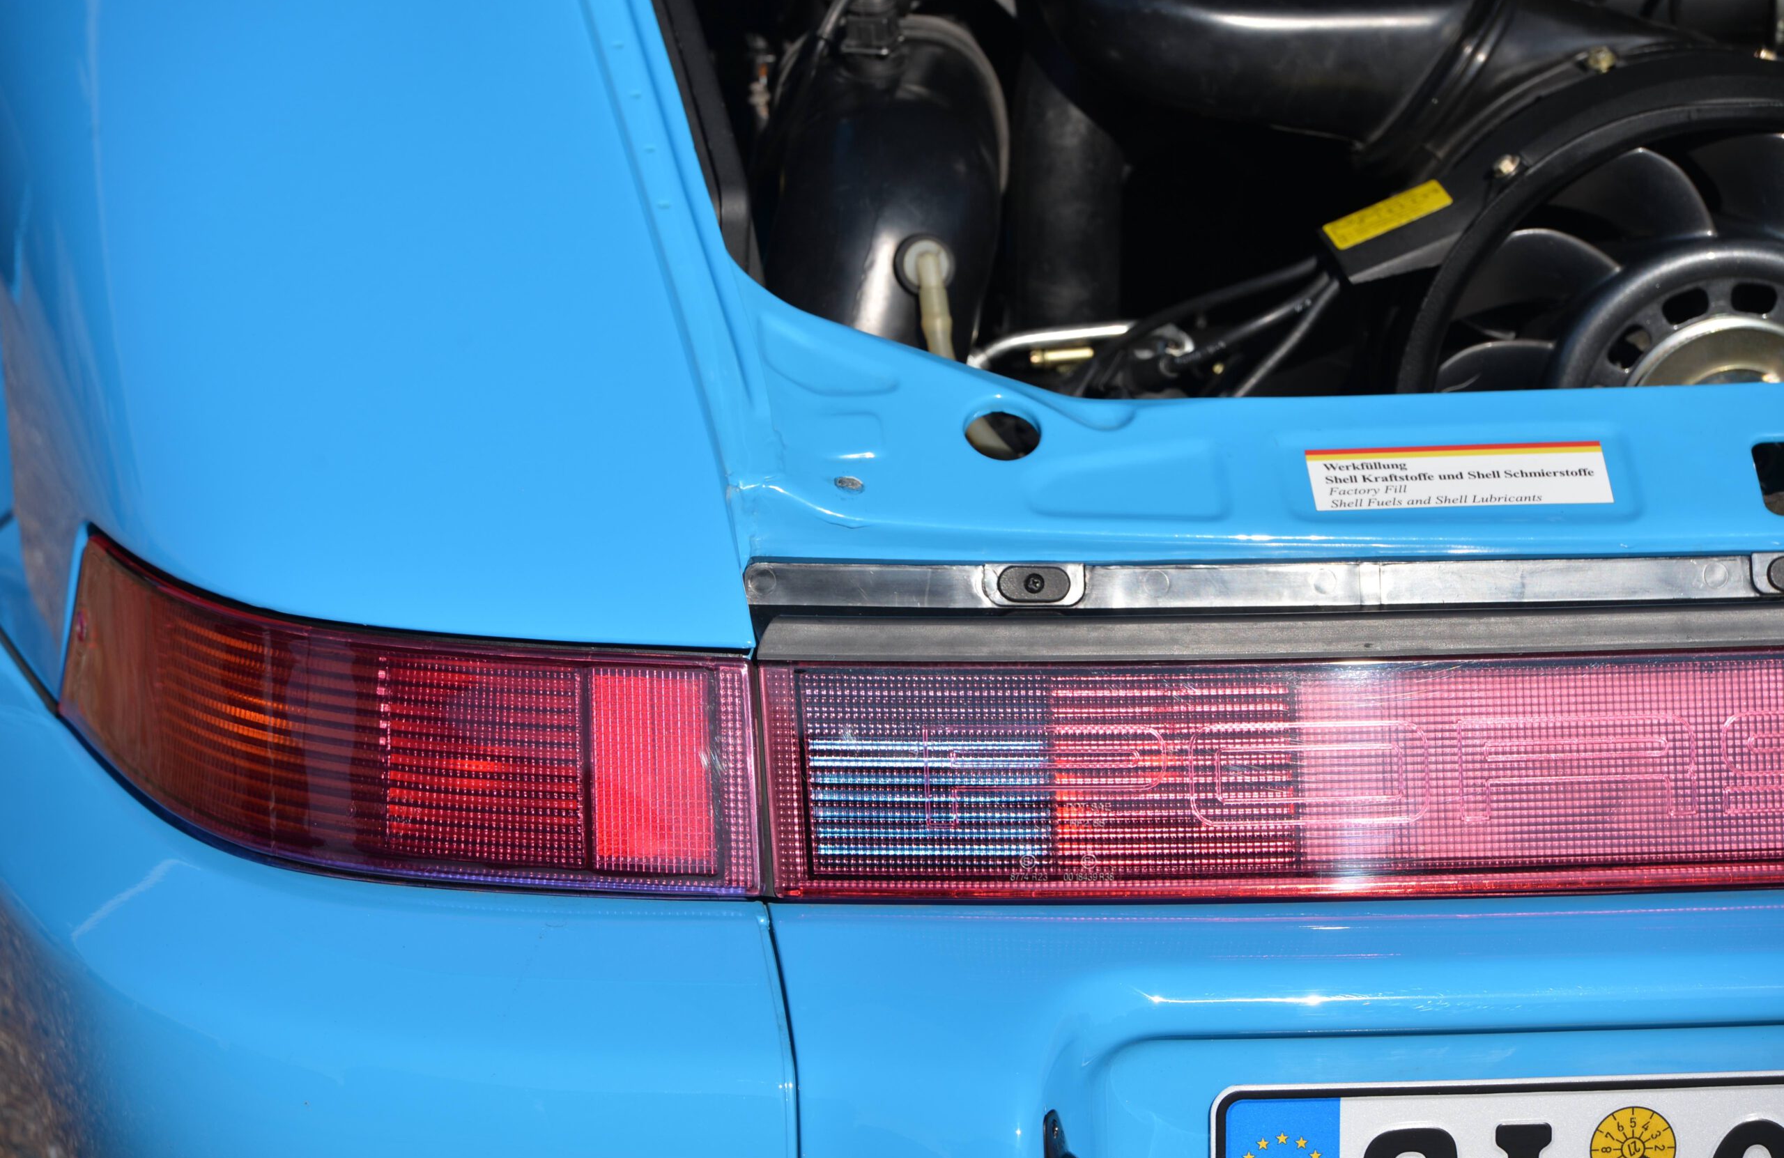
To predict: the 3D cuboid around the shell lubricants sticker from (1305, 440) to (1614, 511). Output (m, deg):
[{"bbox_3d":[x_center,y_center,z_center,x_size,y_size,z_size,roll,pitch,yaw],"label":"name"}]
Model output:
[{"bbox_3d":[0.230,-0.042,4.012,0.121,0.001,0.040,-2,39,-5],"label":"shell lubricants sticker"}]

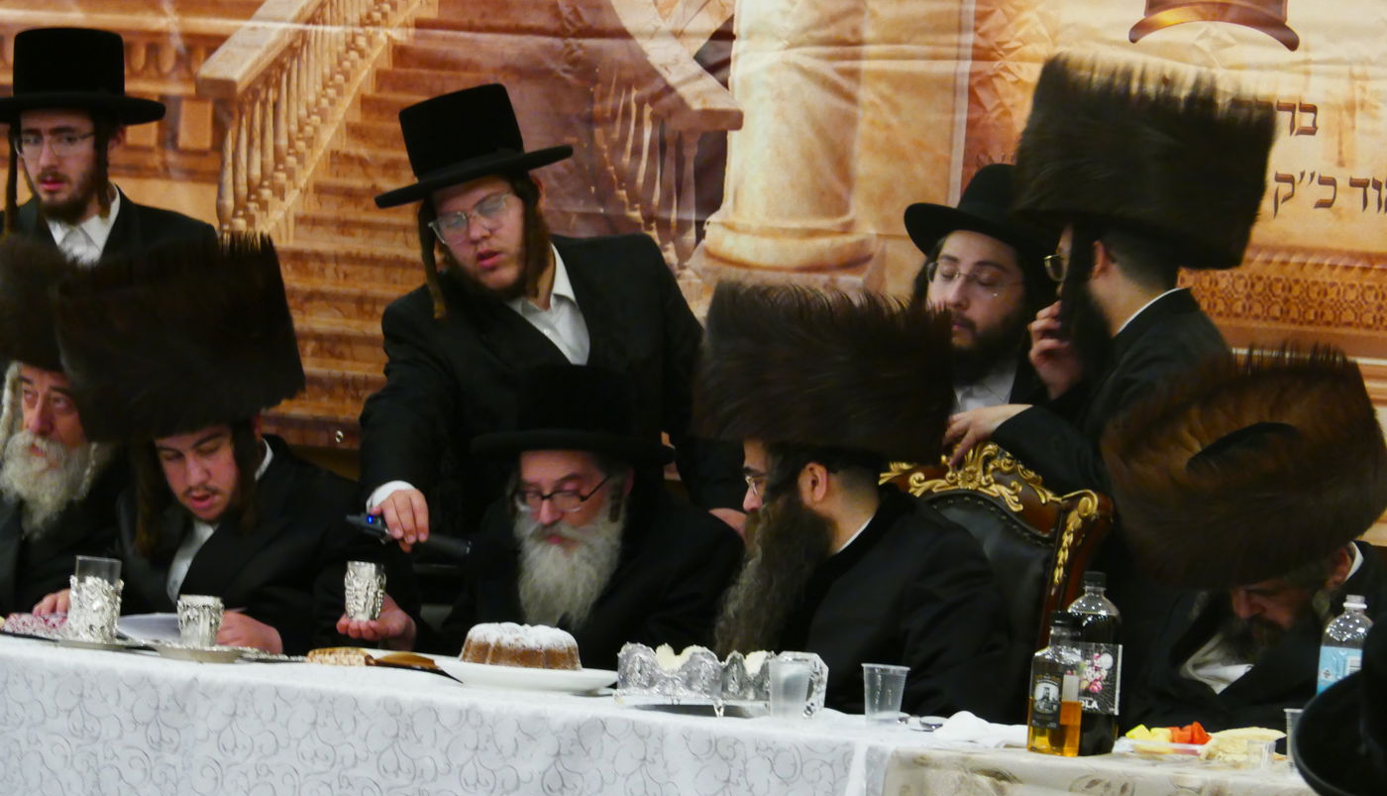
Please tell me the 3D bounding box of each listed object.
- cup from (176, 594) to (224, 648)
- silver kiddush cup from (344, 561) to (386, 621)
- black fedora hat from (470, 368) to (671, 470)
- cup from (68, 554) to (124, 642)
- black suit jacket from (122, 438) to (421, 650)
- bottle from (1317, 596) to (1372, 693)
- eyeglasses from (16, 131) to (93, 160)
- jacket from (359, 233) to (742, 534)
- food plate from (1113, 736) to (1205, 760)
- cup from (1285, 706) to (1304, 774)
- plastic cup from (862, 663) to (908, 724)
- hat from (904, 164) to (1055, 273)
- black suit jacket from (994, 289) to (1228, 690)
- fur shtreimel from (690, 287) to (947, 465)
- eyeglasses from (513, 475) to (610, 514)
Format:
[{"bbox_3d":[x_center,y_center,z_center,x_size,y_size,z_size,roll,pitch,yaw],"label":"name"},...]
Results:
[{"bbox_3d":[-0.818,0.371,16.000,0.076,0.087,0.076,3,2,0],"label":"cup"},{"bbox_3d":[-0.542,0.318,15.900,0.068,0.094,0.068,3,2,0],"label":"silver kiddush cup"},{"bbox_3d":[-0.200,0.025,15.800,0.320,0.155,0.350,3,5,0],"label":"black fedora hat"},{"bbox_3d":[-0.998,0.335,16.073,0.077,0.140,0.077,4,1,0],"label":"cup"},{"bbox_3d":[-0.699,0.378,15.550,0.510,0.650,0.430,5,2,25],"label":"black suit jacket"},{"bbox_3d":[0.996,0.437,14.600,0.088,0.265,0.088,3,2,0],"label":"bottle"},{"bbox_3d":[-1.092,-0.440,16.813,0.135,0.042,0.140,2,2,25],"label":"eyeglasses"},{"bbox_3d":[-0.240,0.122,16.450,0.610,0.780,0.440,-2,8,9],"label":"jacket"},{"bbox_3d":[0.715,0.527,14.550,0.180,0.025,0.180,4,1,0],"label":"food plate"},{"bbox_3d":[0.929,0.520,14.600,0.073,0.096,0.073,3,2,0],"label":"cup"},{"bbox_3d":[0.292,0.454,14.750,0.073,0.088,0.073,4,1,0],"label":"plastic cup"},{"bbox_3d":[0.517,-0.304,15.700,0.330,0.140,0.360,9,-13,25],"label":"hat"},{"bbox_3d":[0.701,0.222,16.150,0.410,0.820,0.480,4,2,18],"label":"black suit jacket"},{"bbox_3d":[0.212,-0.041,15.650,0.390,0.245,0.380,7,2,0],"label":"fur shtreimel"},{"bbox_3d":[-0.205,0.142,16.053,0.138,0.042,0.140,3,27,29],"label":"eyeglasses"}]

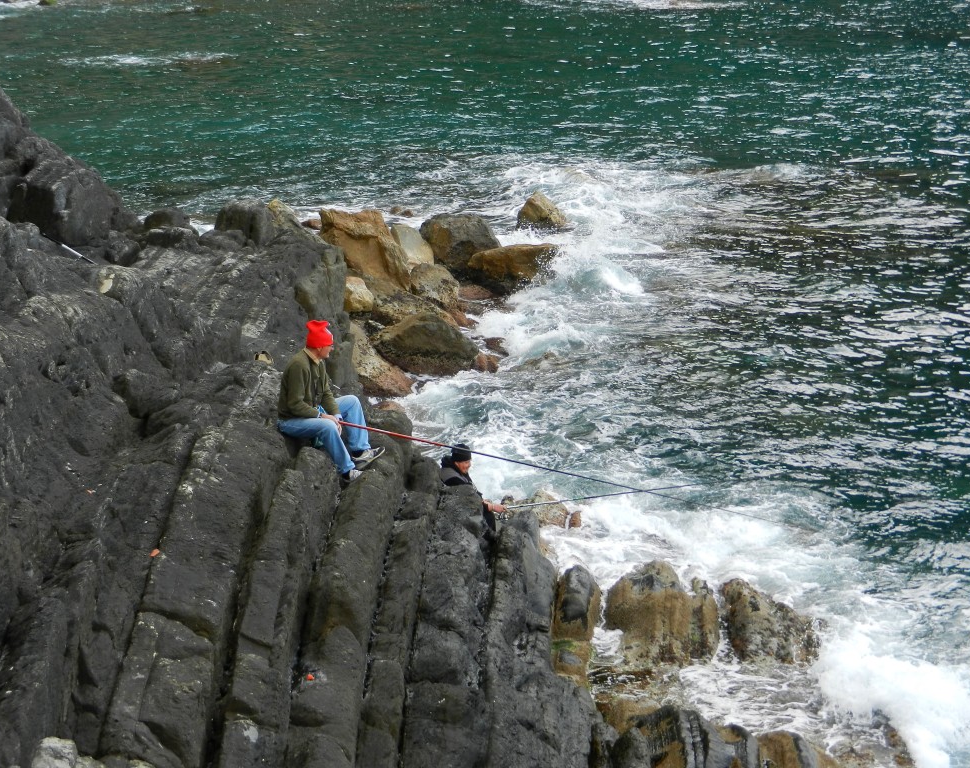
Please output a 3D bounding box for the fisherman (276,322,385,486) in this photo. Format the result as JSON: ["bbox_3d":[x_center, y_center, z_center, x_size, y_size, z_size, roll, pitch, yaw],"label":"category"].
[{"bbox_3d":[-1.250,0.100,18.680,0.830,1.260,0.660,6,21,17],"label":"fisherman"}]

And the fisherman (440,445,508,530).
[{"bbox_3d":[-0.070,1.090,19.750,0.760,1.200,0.600,8,21,21],"label":"fisherman"}]

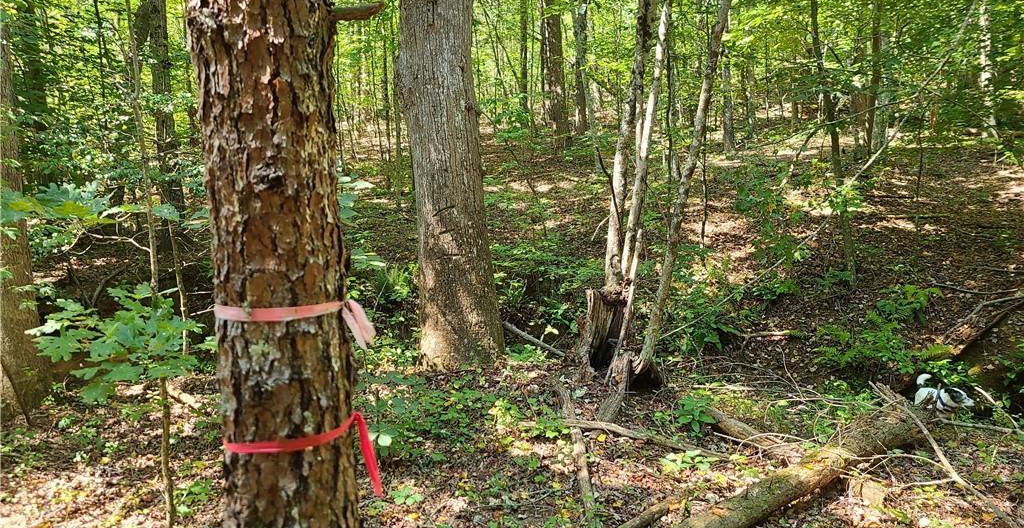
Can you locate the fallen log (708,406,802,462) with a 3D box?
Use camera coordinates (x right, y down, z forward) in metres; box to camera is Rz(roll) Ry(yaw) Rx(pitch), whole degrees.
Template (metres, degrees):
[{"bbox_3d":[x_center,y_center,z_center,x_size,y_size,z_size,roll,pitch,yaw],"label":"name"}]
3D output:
[{"bbox_3d":[1.297,0.925,4.201,0.115,0.115,0.741,-5,7,-19],"label":"fallen log"}]

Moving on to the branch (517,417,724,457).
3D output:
[{"bbox_3d":[0.592,0.963,4.335,1.213,0.070,0.170,2,8,35],"label":"branch"}]

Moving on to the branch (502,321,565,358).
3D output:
[{"bbox_3d":[0.200,0.735,7.600,0.060,0.060,0.887,-8,23,-43],"label":"branch"}]

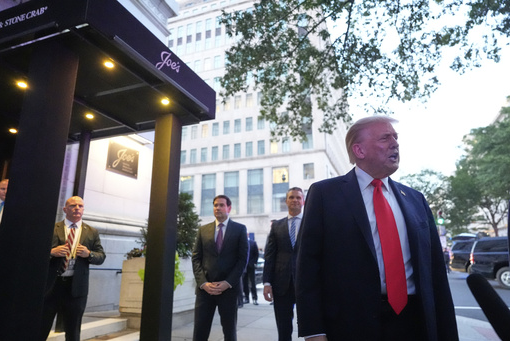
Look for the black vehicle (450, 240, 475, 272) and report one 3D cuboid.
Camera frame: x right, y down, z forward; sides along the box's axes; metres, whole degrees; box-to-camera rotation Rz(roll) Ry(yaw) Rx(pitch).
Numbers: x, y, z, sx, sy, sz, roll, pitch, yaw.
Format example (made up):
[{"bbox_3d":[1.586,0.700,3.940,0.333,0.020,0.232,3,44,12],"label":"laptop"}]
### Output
[{"bbox_3d":[13.325,4.700,18.353,5.350,1.900,2.020,-6,-16,21],"label":"black vehicle"}]

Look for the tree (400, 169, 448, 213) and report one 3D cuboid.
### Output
[{"bbox_3d":[19.478,5.334,38.436,7.300,11.000,7.300,-6,-16,21],"label":"tree"}]

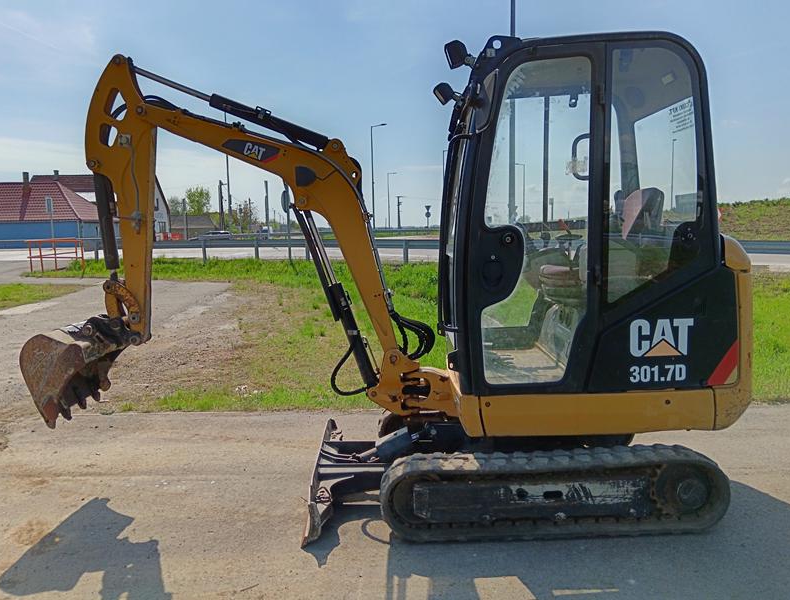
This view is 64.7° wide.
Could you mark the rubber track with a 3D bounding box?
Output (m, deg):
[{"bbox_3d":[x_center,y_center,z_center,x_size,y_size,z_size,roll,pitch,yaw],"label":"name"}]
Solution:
[{"bbox_3d":[0.726,0.894,2.925,1.600,0.350,0.230,-1,7,-2],"label":"rubber track"}]

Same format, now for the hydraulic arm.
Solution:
[{"bbox_3d":[-0.763,-0.301,3.242,2.090,1.870,0.620,-1,7,-2],"label":"hydraulic arm"}]

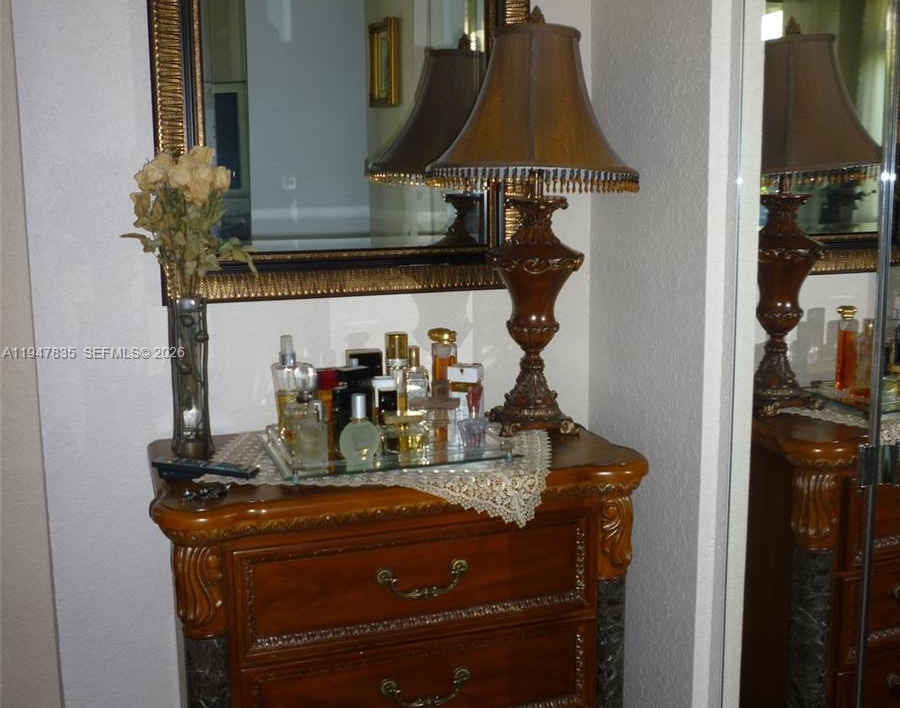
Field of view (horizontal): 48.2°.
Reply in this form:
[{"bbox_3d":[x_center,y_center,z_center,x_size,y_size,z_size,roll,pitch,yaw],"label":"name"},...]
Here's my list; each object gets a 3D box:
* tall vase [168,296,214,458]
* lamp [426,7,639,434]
[{"bbox_3d":[-0.437,0.037,1.691,0.074,0.267,0.074,-3,9,-17],"label":"tall vase"},{"bbox_3d":[0.158,-0.232,1.797,0.396,0.751,0.384,-1,9,0],"label":"lamp"}]

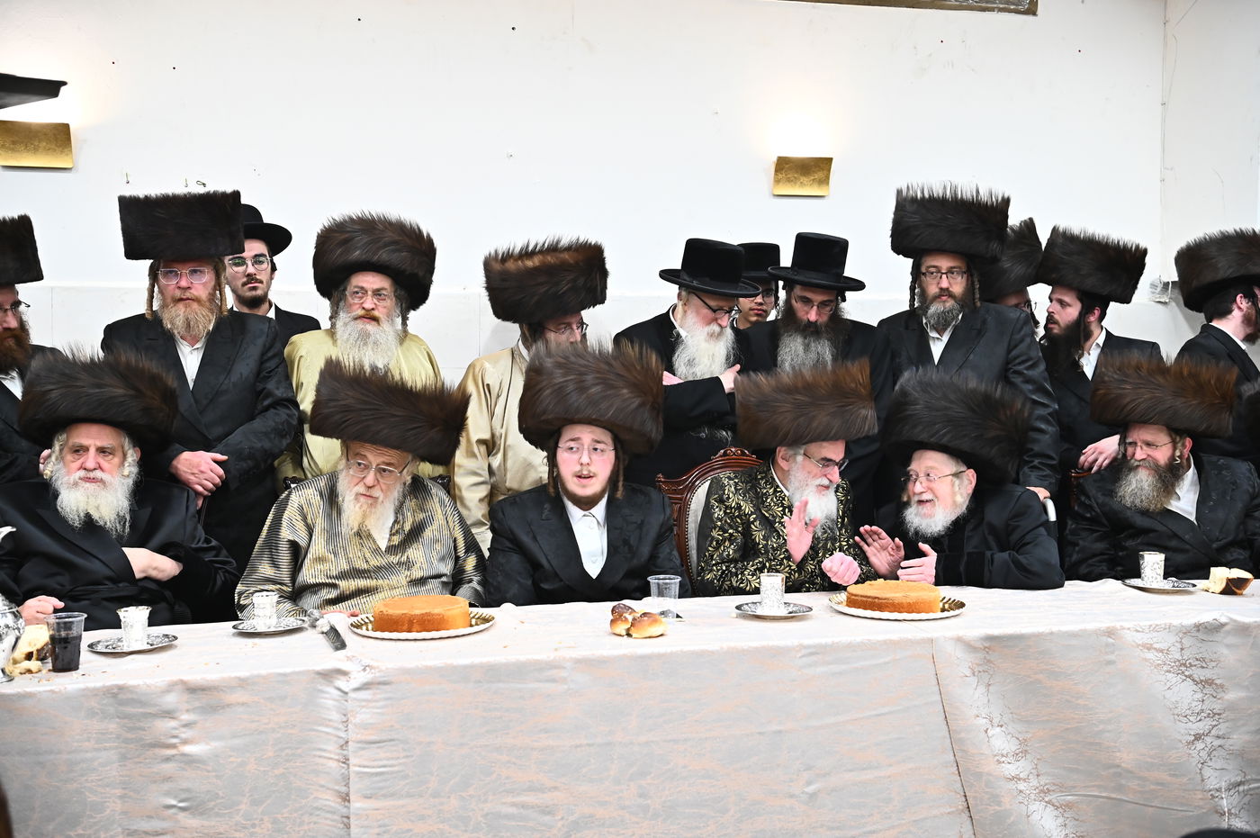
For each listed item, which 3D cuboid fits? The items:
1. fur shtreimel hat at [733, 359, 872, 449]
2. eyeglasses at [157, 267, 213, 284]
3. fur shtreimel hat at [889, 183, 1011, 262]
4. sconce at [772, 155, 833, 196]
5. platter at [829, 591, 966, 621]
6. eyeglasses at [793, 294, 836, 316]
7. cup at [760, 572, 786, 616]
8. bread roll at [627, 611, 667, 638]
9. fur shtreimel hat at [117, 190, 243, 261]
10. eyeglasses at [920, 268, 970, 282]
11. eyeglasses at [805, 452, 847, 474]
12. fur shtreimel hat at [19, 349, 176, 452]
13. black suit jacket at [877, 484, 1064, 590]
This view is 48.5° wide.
[{"bbox_3d":[0.438,-0.035,3.500,0.350,0.190,0.355,-5,4,0],"label":"fur shtreimel hat"},{"bbox_3d":[-1.183,-0.384,3.720,0.143,0.043,0.135,-2,2,-13],"label":"eyeglasses"},{"bbox_3d":[0.962,-0.588,4.200,0.355,0.200,0.360,4,4,3],"label":"fur shtreimel hat"},{"bbox_3d":[0.611,-0.857,4.950,0.200,0.135,0.090,-1,3,-16],"label":"sconce"},{"bbox_3d":[0.597,0.416,3.120,0.300,0.018,0.300,0,3,0],"label":"platter"},{"bbox_3d":[0.559,-0.348,4.240,0.138,0.045,0.145,8,18,-8],"label":"eyeglasses"},{"bbox_3d":[0.309,0.379,3.030,0.056,0.083,0.056,0,2,0],"label":"cup"},{"bbox_3d":[0.037,0.404,2.805,0.080,0.050,0.068,0,3,-18],"label":"bread roll"},{"bbox_3d":[-1.208,-0.520,3.770,0.315,0.160,0.315,-4,1,-12],"label":"fur shtreimel hat"},{"bbox_3d":[0.931,-0.422,4.146,0.140,0.040,0.140,1,3,12],"label":"eyeglasses"},{"bbox_3d":[0.444,0.081,3.402,0.140,0.043,0.140,27,19,37],"label":"eyeglasses"},{"bbox_3d":[-1.257,-0.042,3.310,0.335,0.178,0.335,7,-7,-11],"label":"fur shtreimel hat"},{"bbox_3d":[0.849,0.462,3.514,0.520,0.600,0.480,2,3,30],"label":"black suit jacket"}]

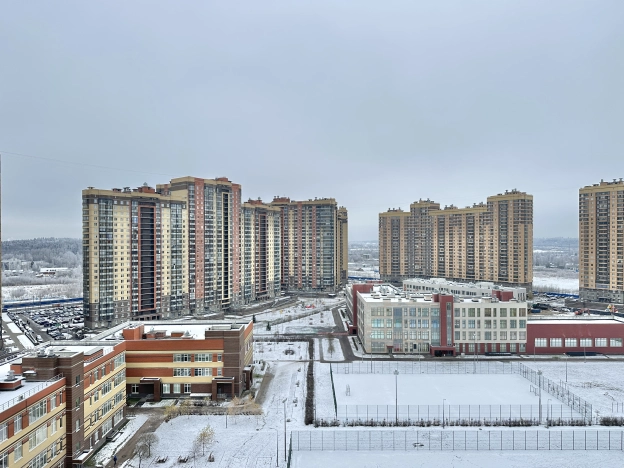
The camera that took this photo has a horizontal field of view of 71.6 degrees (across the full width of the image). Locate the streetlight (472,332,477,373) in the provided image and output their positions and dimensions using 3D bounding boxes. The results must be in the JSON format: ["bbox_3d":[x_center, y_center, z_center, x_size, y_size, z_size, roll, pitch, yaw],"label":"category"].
[{"bbox_3d":[50.388,36.865,133.877,1.100,12.189,0.800,0,-1,0],"label":"streetlight"}]

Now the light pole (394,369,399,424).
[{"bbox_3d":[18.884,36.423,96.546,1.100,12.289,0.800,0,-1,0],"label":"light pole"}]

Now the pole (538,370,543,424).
[{"bbox_3d":[50.779,36.343,96.351,1.100,12.189,0.800,0,-1,0],"label":"pole"}]

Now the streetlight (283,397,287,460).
[{"bbox_3d":[-5.042,36.602,80.790,0.600,11.685,1.100,-1,-1,30],"label":"streetlight"}]

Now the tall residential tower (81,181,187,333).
[{"bbox_3d":[-91.828,10.825,227.382,16.500,67.994,50.745,-1,-1,42],"label":"tall residential tower"}]

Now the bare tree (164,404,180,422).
[{"bbox_3d":[-31.334,40.511,97.172,3.425,4.533,3.425,0,-1,0],"label":"bare tree"}]

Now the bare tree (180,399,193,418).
[{"bbox_3d":[-28.770,40.438,99.966,2.770,4.734,2.770,0,-1,0],"label":"bare tree"}]

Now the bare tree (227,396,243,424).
[{"bbox_3d":[-17.279,39.647,97.051,3.425,6.145,3.425,0,-1,0],"label":"bare tree"}]

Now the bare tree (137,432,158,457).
[{"bbox_3d":[-31.129,40.258,82.622,3.929,4.634,3.929,0,-1,0],"label":"bare tree"}]

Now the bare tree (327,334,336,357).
[{"bbox_3d":[6.835,39.507,152.023,3.425,7.756,3.425,0,-1,0],"label":"bare tree"}]

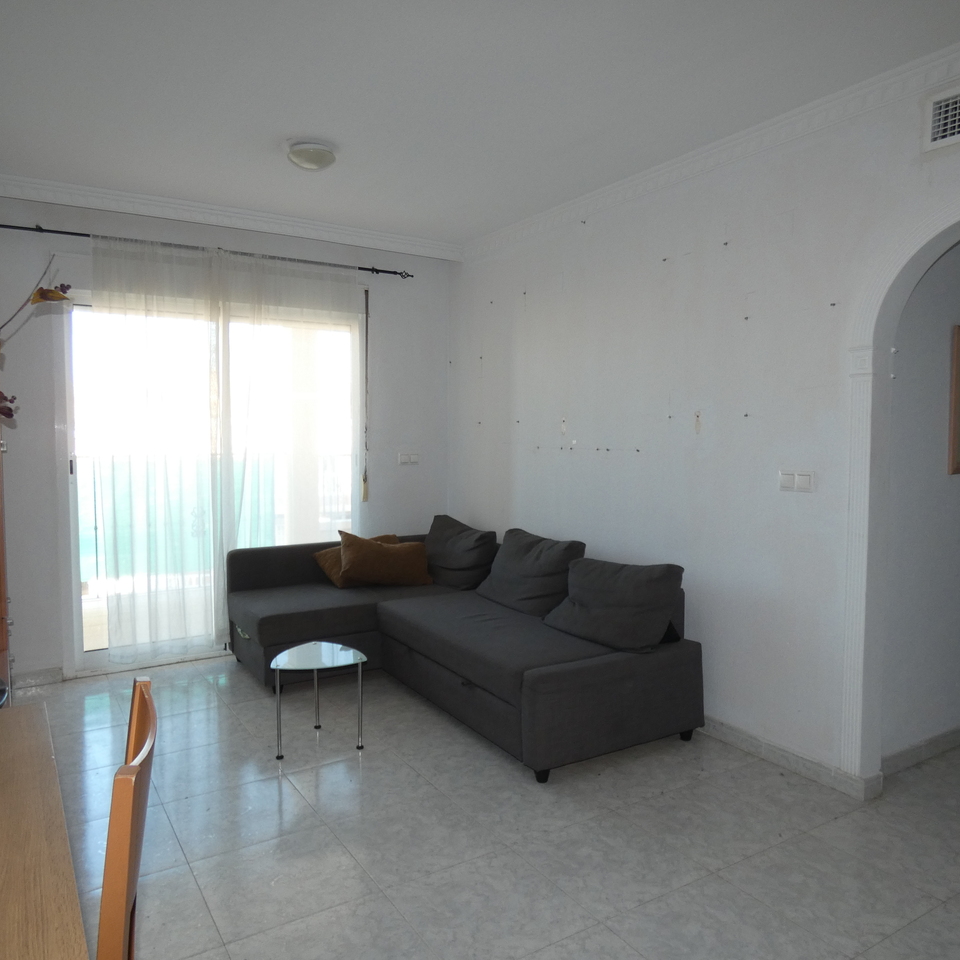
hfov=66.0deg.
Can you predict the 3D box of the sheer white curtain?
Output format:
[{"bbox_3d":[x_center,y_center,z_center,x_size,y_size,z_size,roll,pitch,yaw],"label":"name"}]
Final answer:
[{"bbox_3d":[-1.416,-0.155,4.384,1.540,2.350,0.110,-2,4,-32],"label":"sheer white curtain"}]

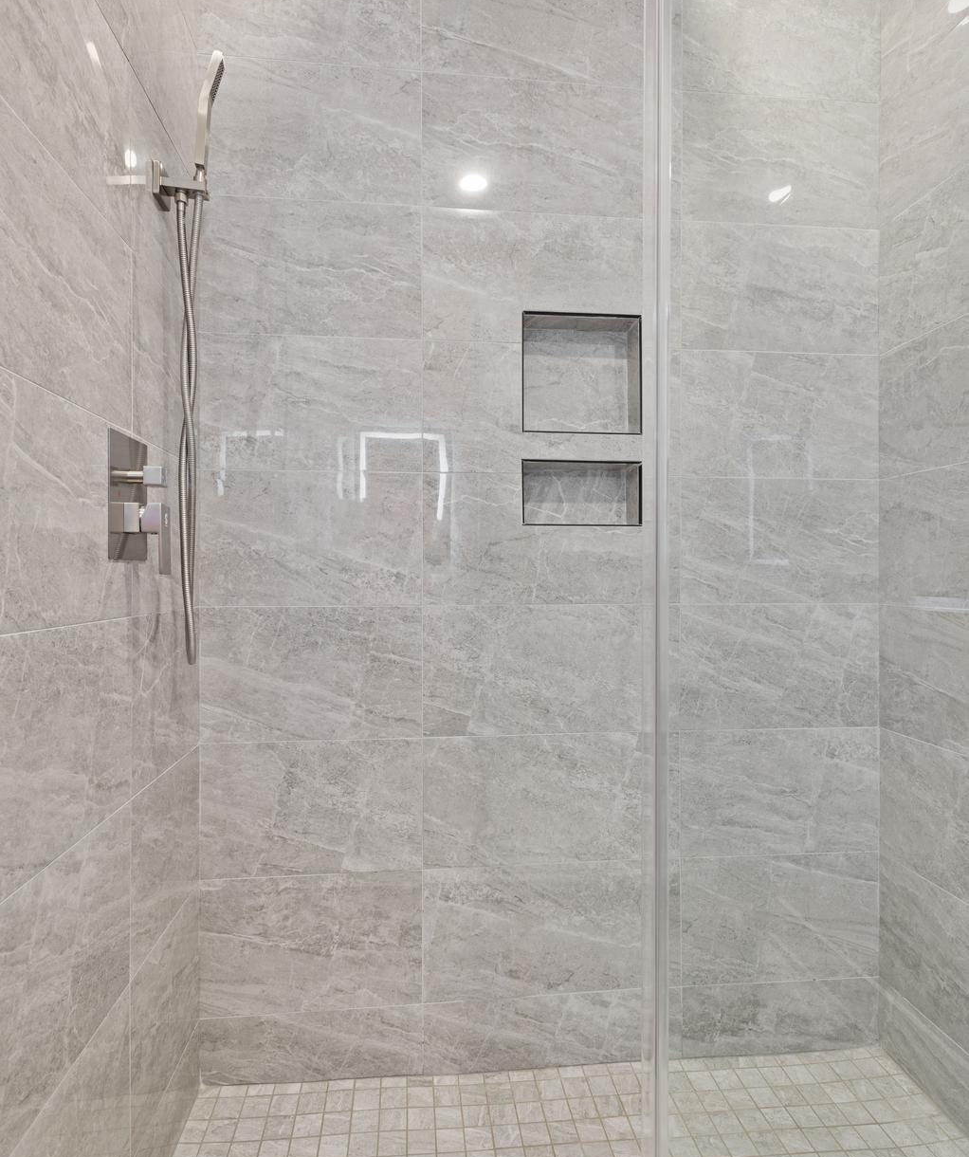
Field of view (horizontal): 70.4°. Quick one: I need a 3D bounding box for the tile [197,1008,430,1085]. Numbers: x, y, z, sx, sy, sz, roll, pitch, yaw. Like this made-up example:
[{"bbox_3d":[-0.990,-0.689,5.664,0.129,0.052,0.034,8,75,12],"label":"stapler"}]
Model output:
[{"bbox_3d":[-0.385,1.057,1.560,0.490,0.161,0.012,0,0,-6],"label":"tile"}]

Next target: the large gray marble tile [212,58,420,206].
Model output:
[{"bbox_3d":[-0.389,-1.009,1.558,0.491,0.305,0.010,0,0,-6],"label":"large gray marble tile"}]

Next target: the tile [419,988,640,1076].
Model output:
[{"bbox_3d":[0.165,1.058,1.613,0.609,0.167,0.012,0,0,-6],"label":"tile"}]

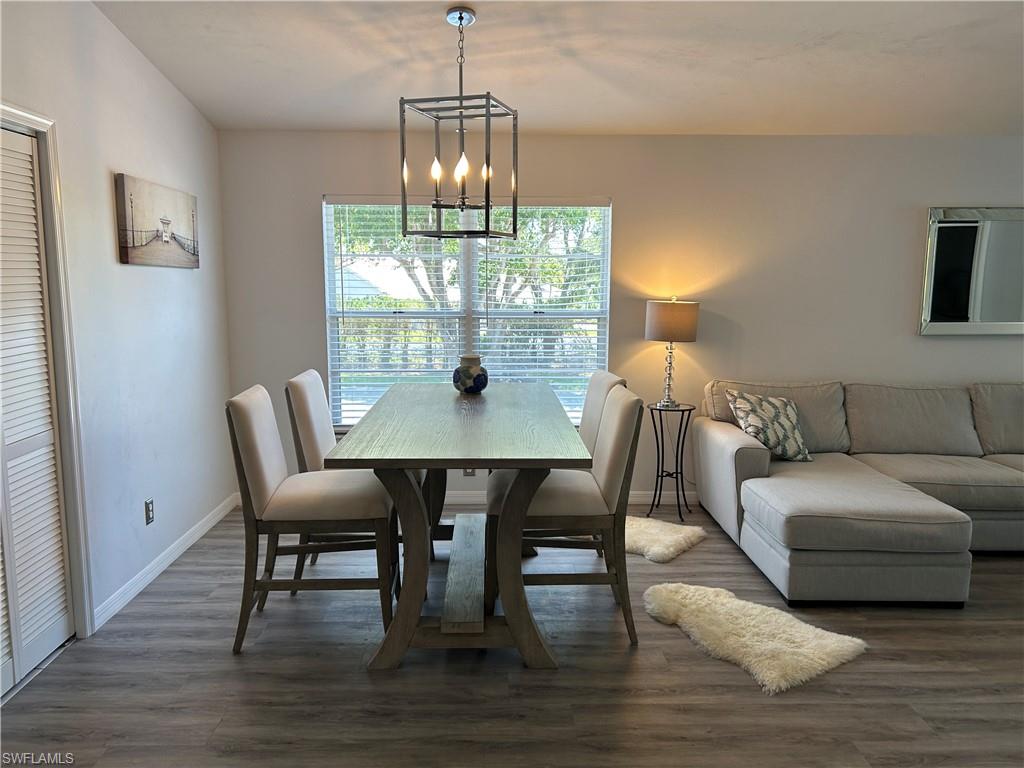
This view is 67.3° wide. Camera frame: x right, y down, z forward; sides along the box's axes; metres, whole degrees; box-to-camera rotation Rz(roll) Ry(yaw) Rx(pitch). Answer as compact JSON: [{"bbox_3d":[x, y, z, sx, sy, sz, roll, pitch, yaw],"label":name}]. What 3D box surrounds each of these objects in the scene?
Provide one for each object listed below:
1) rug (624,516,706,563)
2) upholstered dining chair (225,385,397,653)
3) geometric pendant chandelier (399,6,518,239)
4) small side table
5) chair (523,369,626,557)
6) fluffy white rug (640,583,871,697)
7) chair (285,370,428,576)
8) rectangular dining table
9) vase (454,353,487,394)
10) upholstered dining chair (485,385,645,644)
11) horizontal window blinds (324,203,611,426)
[{"bbox_3d":[0.635,0.882,4.564,0.900,0.056,0.650,4,9,30],"label":"rug"},{"bbox_3d":[-0.806,0.552,3.288,0.650,1.045,0.480,0,8,-2],"label":"upholstered dining chair"},{"bbox_3d":[-0.230,-1.176,3.520,0.400,1.000,0.400,2,8,17],"label":"geometric pendant chandelier"},{"bbox_3d":[1.025,0.501,4.974,0.310,0.705,0.310,0,8,-2],"label":"small side table"},{"bbox_3d":[0.209,0.466,3.940,0.650,1.045,0.480,0,8,-2],"label":"chair"},{"bbox_3d":[0.929,1.048,3.328,0.630,0.056,0.930,-6,9,-36],"label":"fluffy white rug"},{"bbox_3d":[-0.744,0.476,3.856,0.650,1.045,0.480,0,8,-2],"label":"chair"},{"bbox_3d":[-0.211,0.578,3.600,0.905,0.912,1.910,0,8,-2],"label":"rectangular dining table"},{"bbox_3d":[-0.223,-0.058,4.144,0.185,0.205,0.185,0,8,-2],"label":"vase"},{"bbox_3d":[0.202,0.546,3.345,0.650,1.045,0.480,0,8,-2],"label":"upholstered dining chair"},{"bbox_3d":[-0.286,-0.453,5.068,1.860,1.450,0.100,0,8,-2],"label":"horizontal window blinds"}]

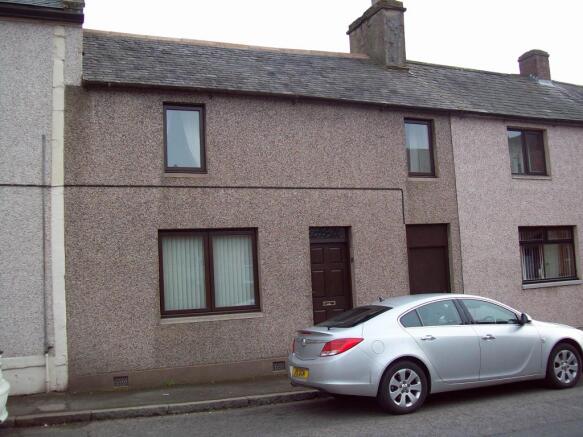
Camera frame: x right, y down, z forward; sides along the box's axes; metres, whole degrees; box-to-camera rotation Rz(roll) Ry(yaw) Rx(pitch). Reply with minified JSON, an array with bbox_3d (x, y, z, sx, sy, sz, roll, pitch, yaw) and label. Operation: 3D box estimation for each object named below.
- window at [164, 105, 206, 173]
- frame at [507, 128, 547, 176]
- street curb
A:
[{"bbox_3d":[-1.760,-1.289,9.954,0.692,1.159,0.100,0,-6,-24],"label":"window"},{"bbox_3d":[5.002,-1.399,12.929,1.083,1.021,0.100,0,-6,-24],"label":"frame"},{"bbox_3d":[-1.509,2.533,8.136,4.183,0.140,0.170,2,-7,-24],"label":"street curb"}]

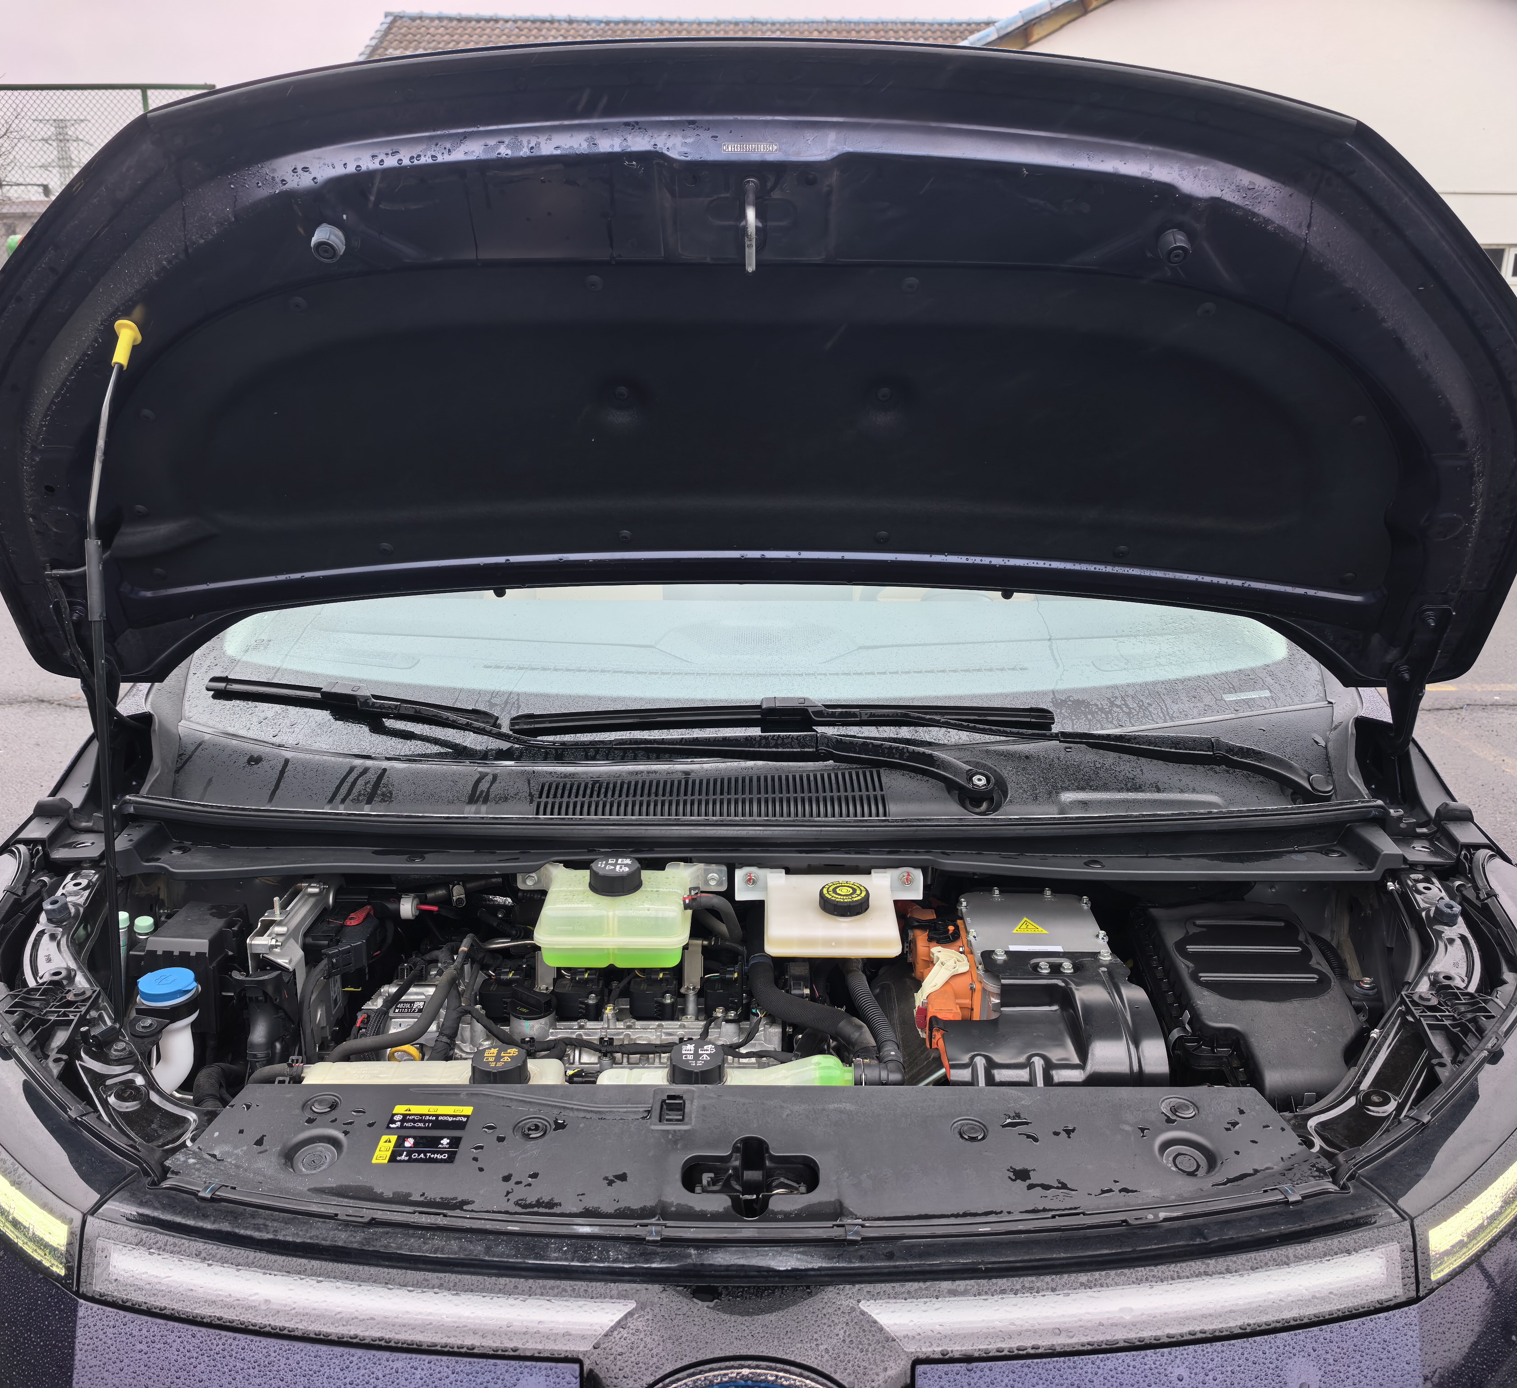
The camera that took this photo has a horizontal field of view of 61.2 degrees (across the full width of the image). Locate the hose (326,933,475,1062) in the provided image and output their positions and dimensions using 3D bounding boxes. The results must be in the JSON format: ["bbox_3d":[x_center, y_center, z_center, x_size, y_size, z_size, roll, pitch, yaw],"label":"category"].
[{"bbox_3d":[-0.332,0.285,1.200,0.125,0.095,0.120,0,15,0],"label":"hose"}]

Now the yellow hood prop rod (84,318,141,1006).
[{"bbox_3d":[-0.585,-0.009,1.160,0.045,0.640,0.036,7,13,-2],"label":"yellow hood prop rod"}]

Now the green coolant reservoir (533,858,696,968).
[{"bbox_3d":[-0.139,0.215,1.241,0.140,0.088,0.110,0,15,0],"label":"green coolant reservoir"}]

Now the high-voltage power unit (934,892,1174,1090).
[{"bbox_3d":[0.290,0.349,1.340,0.205,0.165,0.265,0,20,0],"label":"high-voltage power unit"}]

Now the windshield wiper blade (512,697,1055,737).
[{"bbox_3d":[0.030,0.027,1.540,0.650,0.038,0.042,0,15,0],"label":"windshield wiper blade"}]

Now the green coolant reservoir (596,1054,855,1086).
[{"bbox_3d":[-0.030,0.390,1.133,0.215,0.115,0.105,0,15,0],"label":"green coolant reservoir"}]

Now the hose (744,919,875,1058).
[{"bbox_3d":[0.048,0.277,1.210,0.115,0.095,0.130,0,15,0],"label":"hose"}]

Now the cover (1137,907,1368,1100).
[{"bbox_3d":[0.503,0.359,1.349,0.195,0.150,0.270,0,23,0],"label":"cover"}]

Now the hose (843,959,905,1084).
[{"bbox_3d":[0.106,0.297,1.165,0.054,0.090,0.100,0,15,0],"label":"hose"}]

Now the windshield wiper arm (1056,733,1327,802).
[{"bbox_3d":[0.493,0.077,1.460,0.300,0.036,0.036,12,18,16],"label":"windshield wiper arm"}]

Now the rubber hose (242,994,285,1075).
[{"bbox_3d":[-0.463,0.318,1.200,0.035,0.080,0.036,0,15,0],"label":"rubber hose"}]

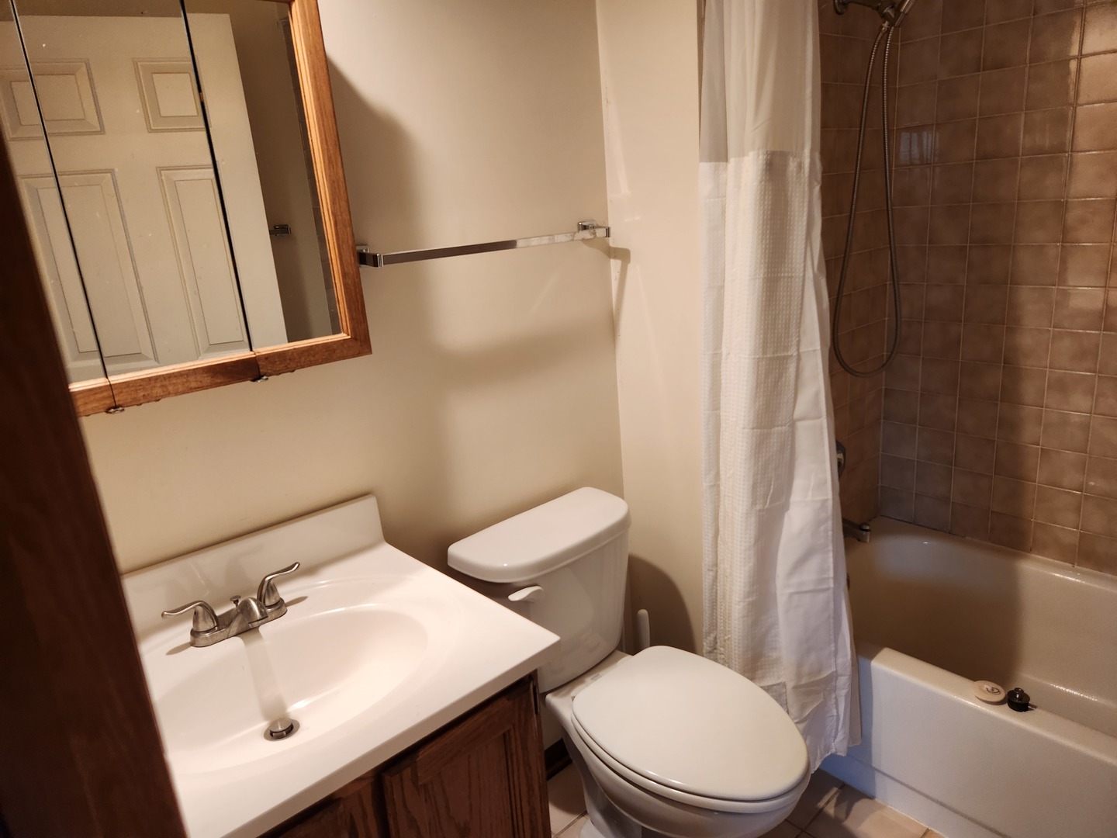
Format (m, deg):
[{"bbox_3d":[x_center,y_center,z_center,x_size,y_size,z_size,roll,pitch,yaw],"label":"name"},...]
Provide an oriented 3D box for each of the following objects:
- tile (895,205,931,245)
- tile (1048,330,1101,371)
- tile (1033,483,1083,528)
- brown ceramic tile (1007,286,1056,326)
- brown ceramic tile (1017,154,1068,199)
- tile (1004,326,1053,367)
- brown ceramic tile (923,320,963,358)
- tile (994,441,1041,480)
[{"bbox_3d":[1.026,-0.560,2.162,0.009,0.107,0.107,-19,21,-38],"label":"tile"},{"bbox_3d":[1.346,-0.178,1.935,0.010,0.108,0.108,-18,21,-38],"label":"tile"},{"bbox_3d":[1.376,0.239,2.045,0.009,0.108,0.108,-18,21,-38],"label":"tile"},{"bbox_3d":[1.264,-0.300,1.985,0.010,0.108,0.108,-18,21,-38],"label":"brown ceramic tile"},{"bbox_3d":[1.235,-0.613,1.889,0.010,0.108,0.108,-18,21,-39],"label":"brown ceramic tile"},{"bbox_3d":[1.272,-0.194,2.012,0.009,0.107,0.107,-19,21,-38],"label":"tile"},{"bbox_3d":[1.127,-0.229,2.174,0.009,0.107,0.107,-19,21,-38],"label":"brown ceramic tile"},{"bbox_3d":[1.295,0.117,2.094,0.009,0.108,0.108,-18,21,-38],"label":"tile"}]

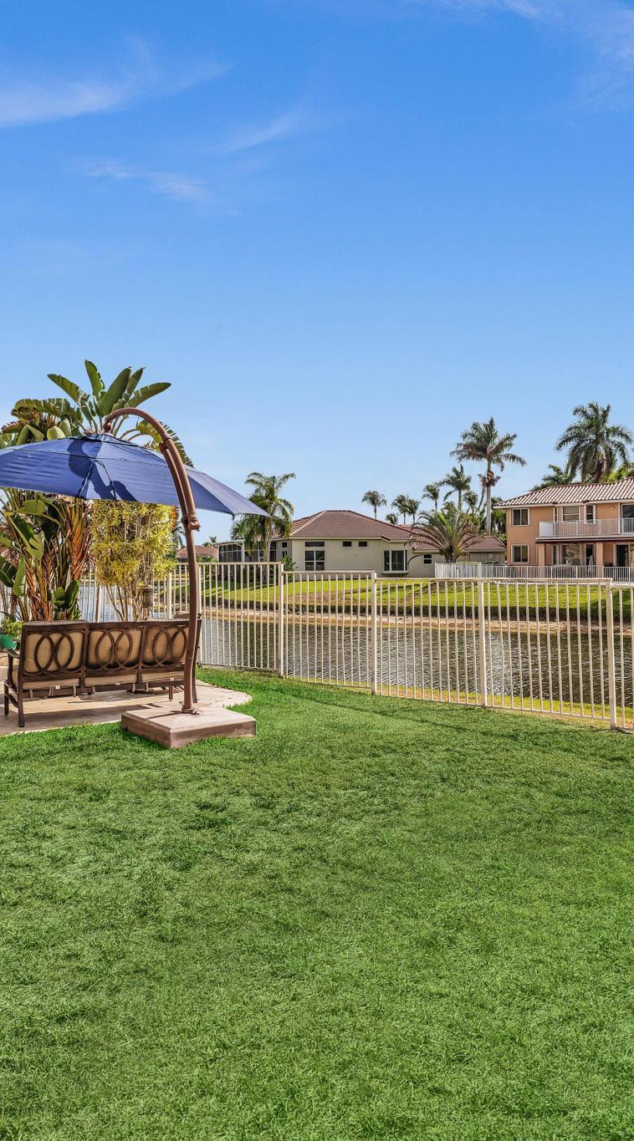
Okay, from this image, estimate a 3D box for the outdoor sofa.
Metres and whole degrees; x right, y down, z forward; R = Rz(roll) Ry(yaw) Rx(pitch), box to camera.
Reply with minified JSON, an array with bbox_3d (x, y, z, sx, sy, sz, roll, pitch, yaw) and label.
[{"bbox_3d":[-2.110,0.935,8.000,1.870,0.930,0.820,0,0,-33],"label":"outdoor sofa"}]

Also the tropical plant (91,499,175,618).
[{"bbox_3d":[-2.550,-0.150,11.300,1.200,2.550,1.150,0,0,-11],"label":"tropical plant"}]

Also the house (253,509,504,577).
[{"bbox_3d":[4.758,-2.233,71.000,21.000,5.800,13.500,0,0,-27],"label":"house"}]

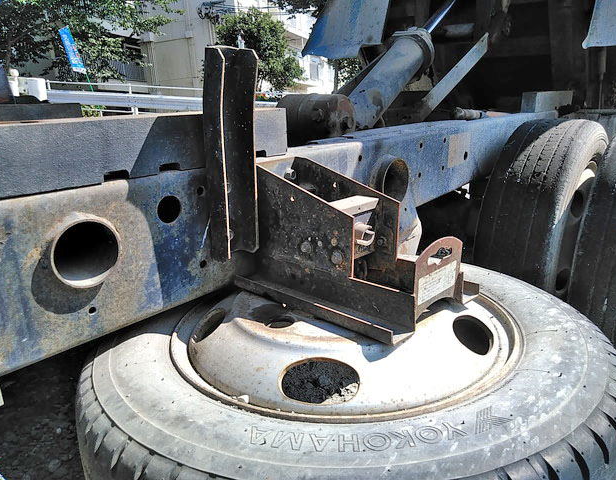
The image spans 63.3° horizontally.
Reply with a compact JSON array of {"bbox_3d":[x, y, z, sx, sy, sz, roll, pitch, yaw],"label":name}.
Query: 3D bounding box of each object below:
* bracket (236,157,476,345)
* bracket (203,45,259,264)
[{"bbox_3d":[0.065,-0.010,0.697,0.278,0.169,0.203,15,22,36],"label":"bracket"},{"bbox_3d":[-0.096,-0.104,0.647,0.034,0.271,0.057,15,22,36],"label":"bracket"}]

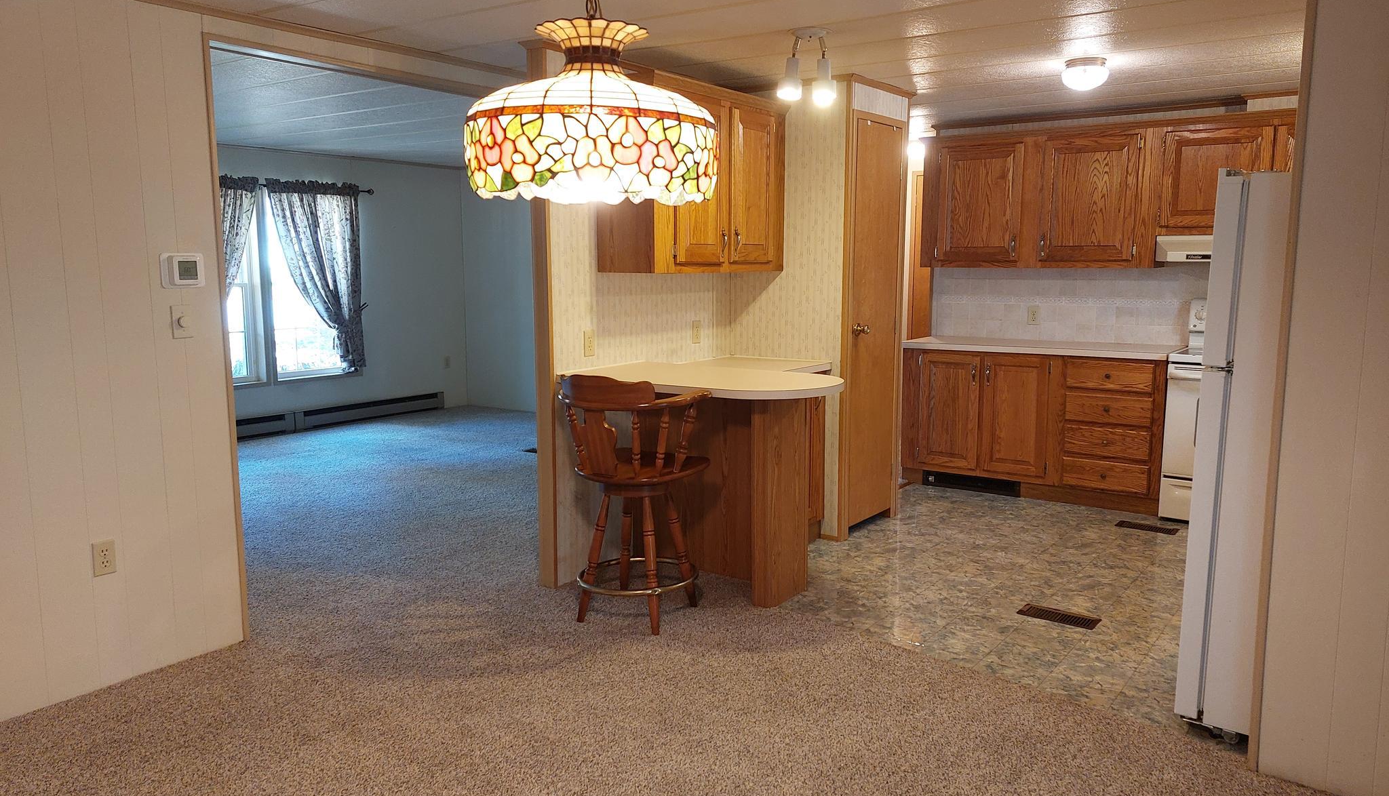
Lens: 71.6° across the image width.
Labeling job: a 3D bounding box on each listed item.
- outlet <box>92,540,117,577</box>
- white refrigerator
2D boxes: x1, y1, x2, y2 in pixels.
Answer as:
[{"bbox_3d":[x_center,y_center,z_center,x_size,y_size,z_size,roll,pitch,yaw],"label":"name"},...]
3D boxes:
[{"bbox_3d":[-1.996,0.538,3.255,0.012,0.114,0.071,5,10,35],"label":"outlet"},{"bbox_3d":[2.008,0.173,2.951,0.740,1.672,0.750,5,10,35],"label":"white refrigerator"}]

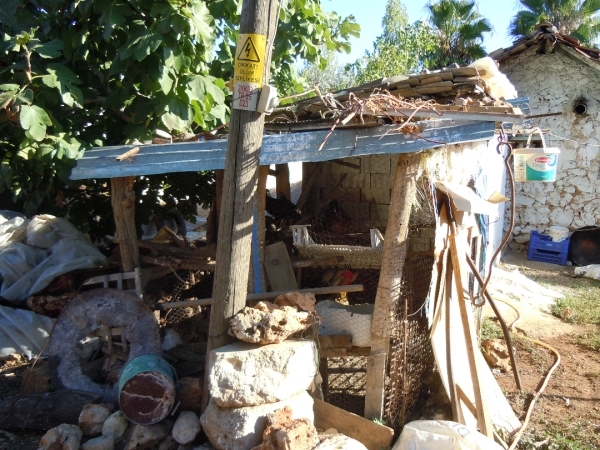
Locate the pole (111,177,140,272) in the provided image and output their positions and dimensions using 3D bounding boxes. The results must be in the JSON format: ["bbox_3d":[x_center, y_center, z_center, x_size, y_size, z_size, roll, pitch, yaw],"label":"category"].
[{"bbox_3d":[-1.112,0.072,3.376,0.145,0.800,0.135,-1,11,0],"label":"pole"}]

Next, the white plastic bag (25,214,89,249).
[{"bbox_3d":[-1.686,0.038,3.600,0.400,0.200,0.300,-3,11,-16],"label":"white plastic bag"}]

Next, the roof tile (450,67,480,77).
[{"bbox_3d":[1.285,-1.196,4.050,0.230,0.060,0.250,-5,10,0],"label":"roof tile"}]

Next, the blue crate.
[{"bbox_3d":[2.799,0.247,5.850,0.420,0.300,0.360,6,12,26],"label":"blue crate"}]

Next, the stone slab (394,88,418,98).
[{"bbox_3d":[0.799,-0.986,3.900,0.170,0.050,0.200,-5,10,0],"label":"stone slab"}]

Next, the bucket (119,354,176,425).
[{"bbox_3d":[-0.816,0.878,2.785,0.300,0.300,0.285,-3,3,-17],"label":"bucket"}]

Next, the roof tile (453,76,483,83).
[{"bbox_3d":[1.305,-1.133,4.050,0.220,0.040,0.250,-5,10,0],"label":"roof tile"}]

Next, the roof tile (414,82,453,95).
[{"bbox_3d":[1.276,-1.294,4.950,0.350,0.072,0.170,-8,7,6],"label":"roof tile"}]

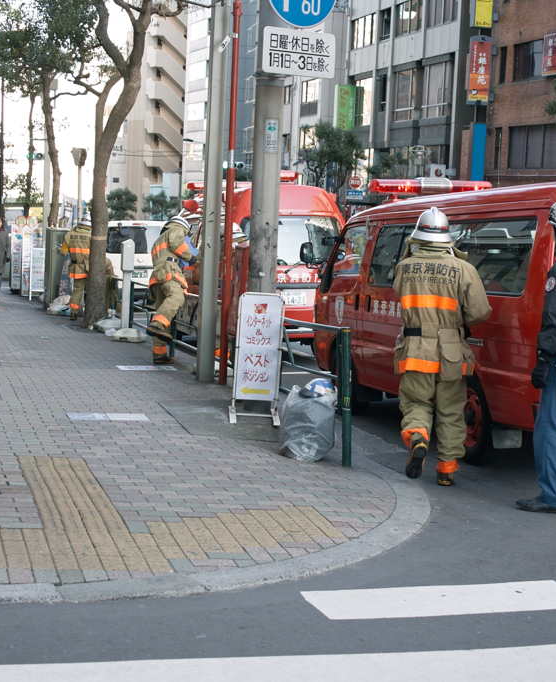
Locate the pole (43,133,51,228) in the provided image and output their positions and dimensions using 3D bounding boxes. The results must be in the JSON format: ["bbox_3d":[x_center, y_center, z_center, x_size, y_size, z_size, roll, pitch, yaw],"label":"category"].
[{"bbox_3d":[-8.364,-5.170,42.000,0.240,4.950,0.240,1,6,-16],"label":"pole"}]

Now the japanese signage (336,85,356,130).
[{"bbox_3d":[3.091,-10.616,53.000,0.830,2.050,0.300,0,7,-20],"label":"japanese signage"}]

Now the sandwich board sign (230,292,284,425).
[{"bbox_3d":[-0.163,0.139,9.280,0.385,1.000,0.420,3,7,3],"label":"sandwich board sign"}]

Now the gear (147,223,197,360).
[{"bbox_3d":[-1.215,-0.576,13.300,0.500,1.640,0.500,-1,8,-30],"label":"gear"}]

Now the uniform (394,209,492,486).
[{"bbox_3d":[1.044,0.051,7.309,0.600,1.730,0.520,2,6,-8],"label":"uniform"}]

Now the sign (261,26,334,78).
[{"bbox_3d":[0.162,-2.277,9.200,0.620,0.365,0.040,-1,8,-27],"label":"sign"}]

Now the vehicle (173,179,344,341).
[{"bbox_3d":[-0.438,-1.026,16.379,1.700,2.260,4.700,1,5,-16],"label":"vehicle"}]

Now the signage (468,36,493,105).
[{"bbox_3d":[7.451,-9.977,43.000,0.800,2.500,0.230,0,7,-19],"label":"signage"}]

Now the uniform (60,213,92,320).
[{"bbox_3d":[-3.231,-1.218,19.109,0.630,1.740,0.550,1,6,-14],"label":"uniform"}]

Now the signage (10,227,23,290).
[{"bbox_3d":[-5.933,-1.898,26.500,0.320,1.570,0.220,1,7,-10],"label":"signage"}]

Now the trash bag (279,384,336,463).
[{"bbox_3d":[0.186,0.529,7.673,0.370,0.510,0.360,1,6,-16],"label":"trash bag"}]

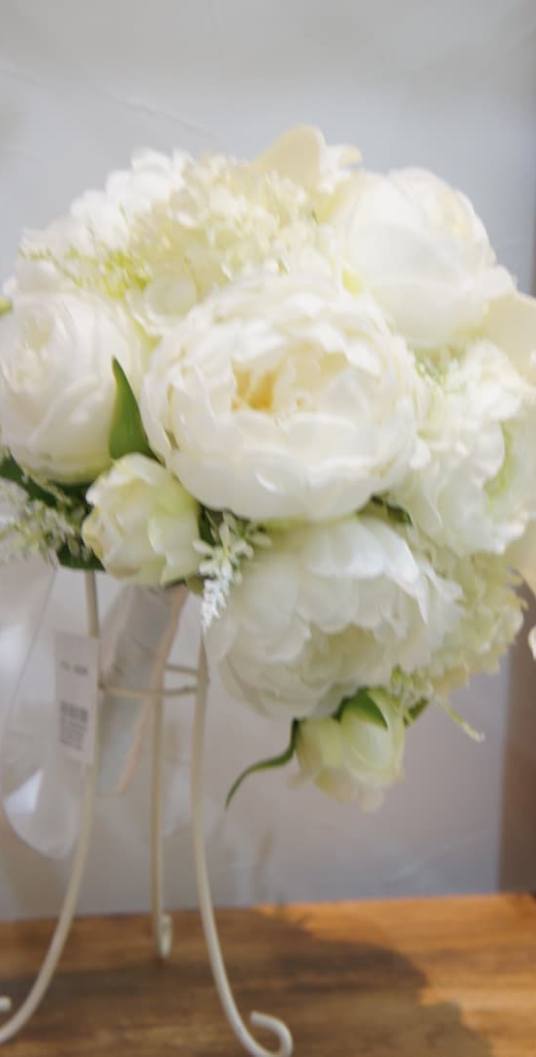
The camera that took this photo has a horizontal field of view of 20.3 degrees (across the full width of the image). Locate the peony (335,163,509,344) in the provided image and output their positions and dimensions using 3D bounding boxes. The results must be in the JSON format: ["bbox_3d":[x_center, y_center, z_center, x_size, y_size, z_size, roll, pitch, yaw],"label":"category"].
[{"bbox_3d":[0.071,-0.124,0.690,0.084,0.083,0.078,-5,-26,-40],"label":"peony"}]

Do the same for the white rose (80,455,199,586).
[{"bbox_3d":[-0.054,-0.004,0.642,0.051,0.055,0.053,3,2,0],"label":"white rose"}]

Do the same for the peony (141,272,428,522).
[{"bbox_3d":[0.007,-0.056,0.635,0.121,0.106,0.085,1,-14,10],"label":"peony"}]

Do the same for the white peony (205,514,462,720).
[{"bbox_3d":[0.028,0.037,0.642,0.110,0.090,0.085,-1,18,-9],"label":"white peony"}]

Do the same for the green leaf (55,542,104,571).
[{"bbox_3d":[-0.084,0.012,0.675,0.026,0.017,0.010,1,-17,6],"label":"green leaf"}]

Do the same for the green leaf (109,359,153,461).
[{"bbox_3d":[-0.059,-0.050,0.652,0.019,0.048,0.012,-17,-11,15],"label":"green leaf"}]

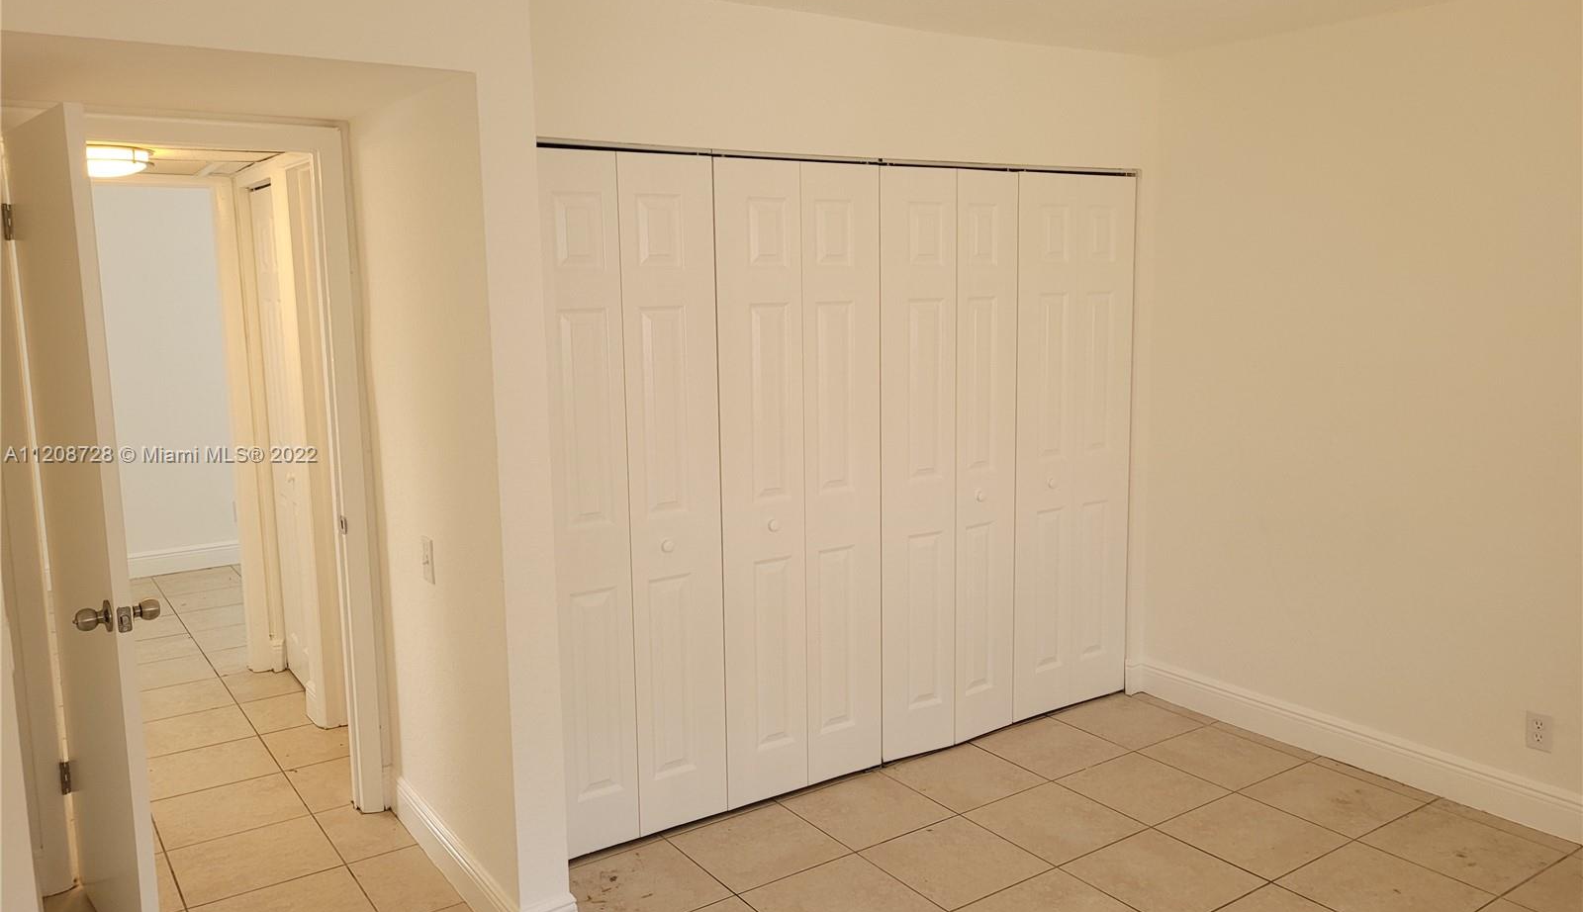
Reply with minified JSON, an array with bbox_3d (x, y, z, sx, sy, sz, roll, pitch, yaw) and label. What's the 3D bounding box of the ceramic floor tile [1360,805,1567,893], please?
[{"bbox_3d":[1.943,1.140,3.452,0.404,0.010,0.401,-7,11,-34],"label":"ceramic floor tile"}]

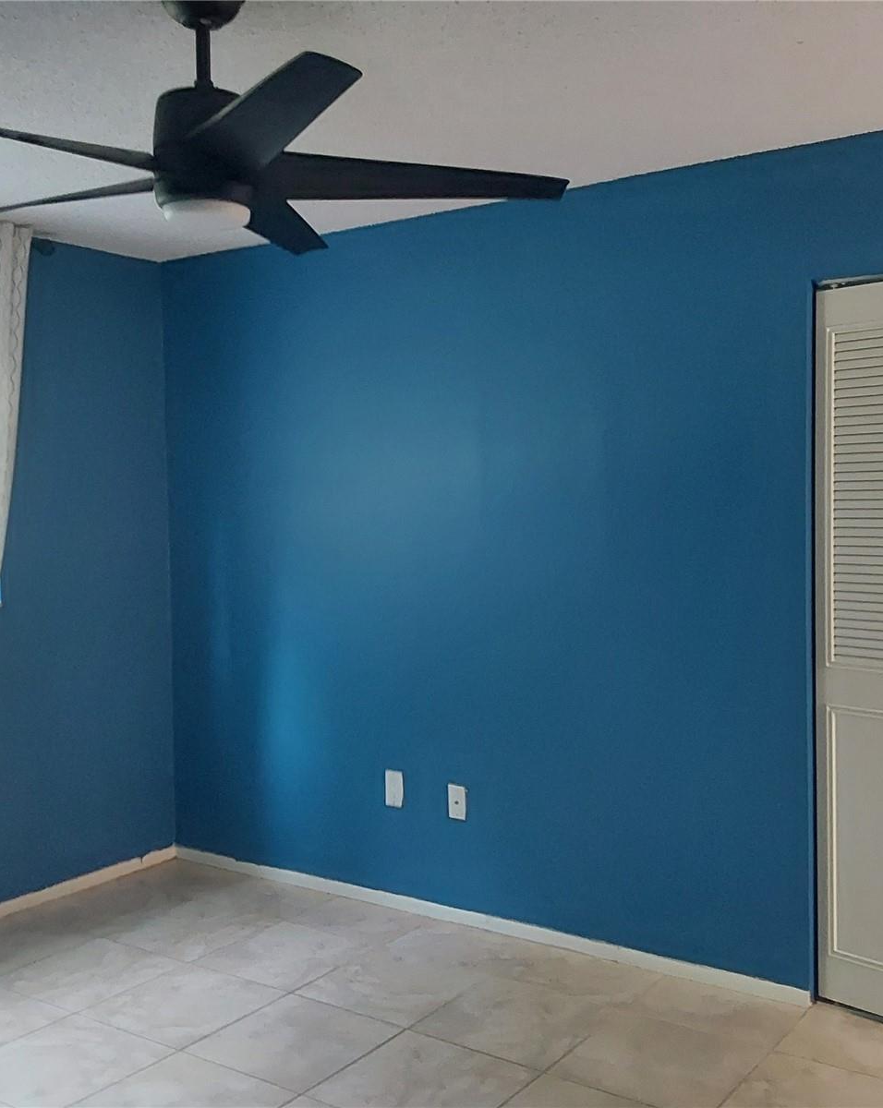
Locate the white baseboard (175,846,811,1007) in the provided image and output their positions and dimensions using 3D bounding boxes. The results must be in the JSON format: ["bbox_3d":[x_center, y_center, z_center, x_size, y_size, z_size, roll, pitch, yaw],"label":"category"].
[{"bbox_3d":[-0.013,1.254,4.205,2.641,0.048,0.016,1,3,35],"label":"white baseboard"}]

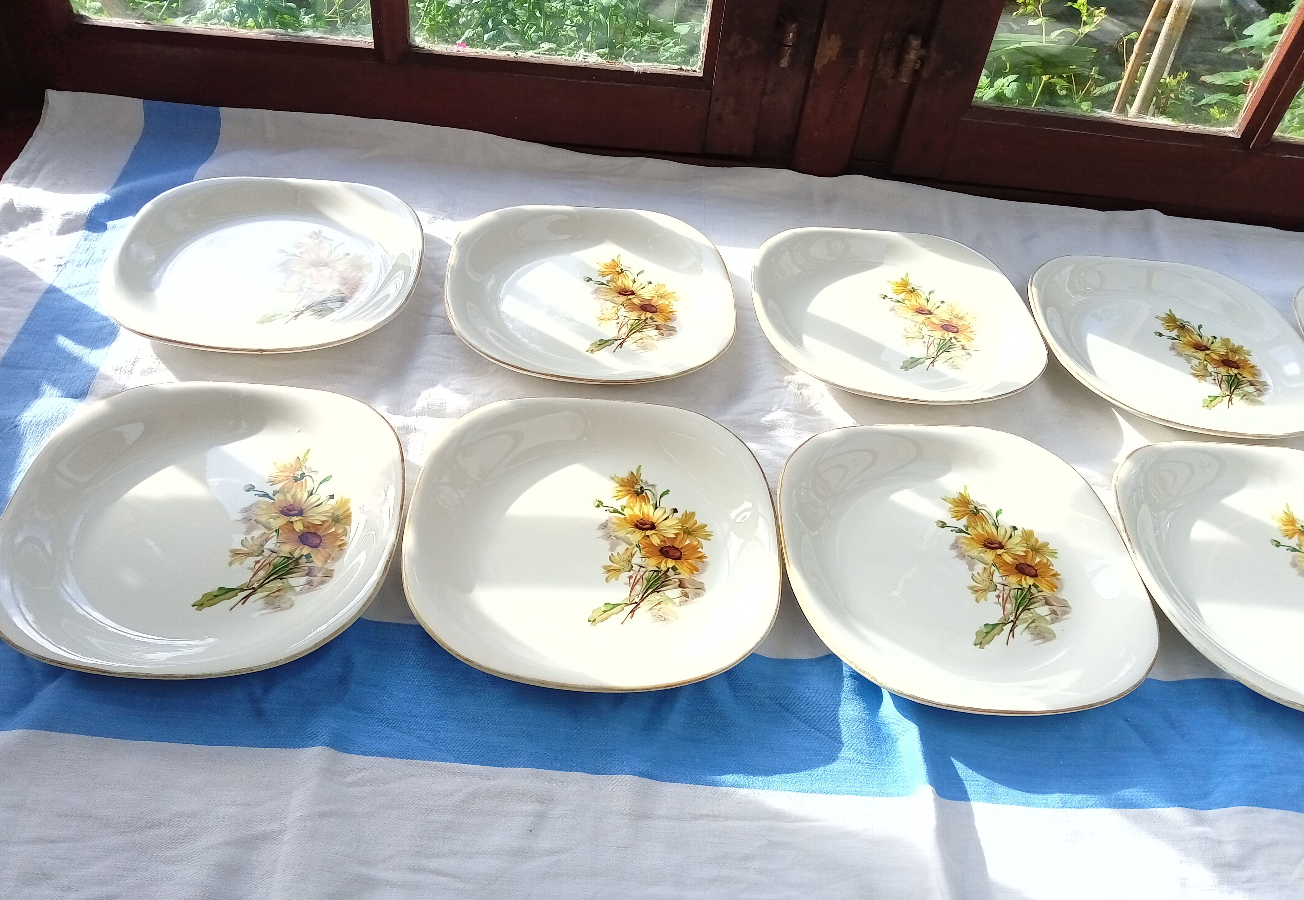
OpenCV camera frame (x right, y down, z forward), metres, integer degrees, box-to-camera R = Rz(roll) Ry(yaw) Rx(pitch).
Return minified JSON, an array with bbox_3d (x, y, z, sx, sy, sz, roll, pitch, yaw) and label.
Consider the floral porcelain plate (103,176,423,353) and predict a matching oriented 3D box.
[{"bbox_3d":[-0.308,-0.148,0.855,0.236,0.026,0.242,4,44,-3],"label":"floral porcelain plate"}]

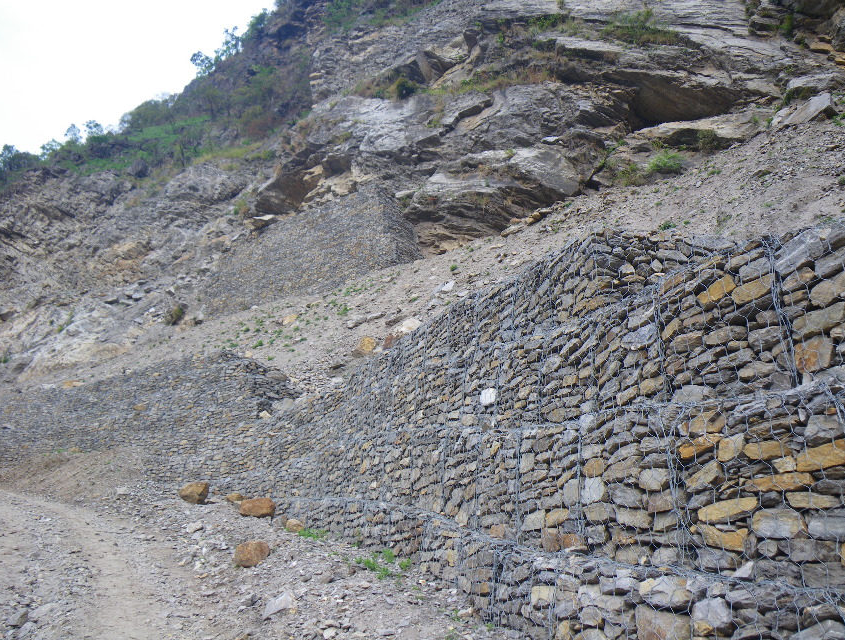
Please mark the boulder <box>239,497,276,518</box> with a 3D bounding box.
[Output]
[{"bbox_3d":[-3.108,3.532,13.000,0.650,0.370,0.470,3,-12,-13],"label":"boulder"}]

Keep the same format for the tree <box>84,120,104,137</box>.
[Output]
[{"bbox_3d":[-57.122,-33.213,120.000,3.652,3.104,3.286,7,-14,-27],"label":"tree"}]

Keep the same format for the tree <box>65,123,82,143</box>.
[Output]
[{"bbox_3d":[-60.687,-32.430,120.000,3.130,4.017,2.973,7,-14,-28],"label":"tree"}]

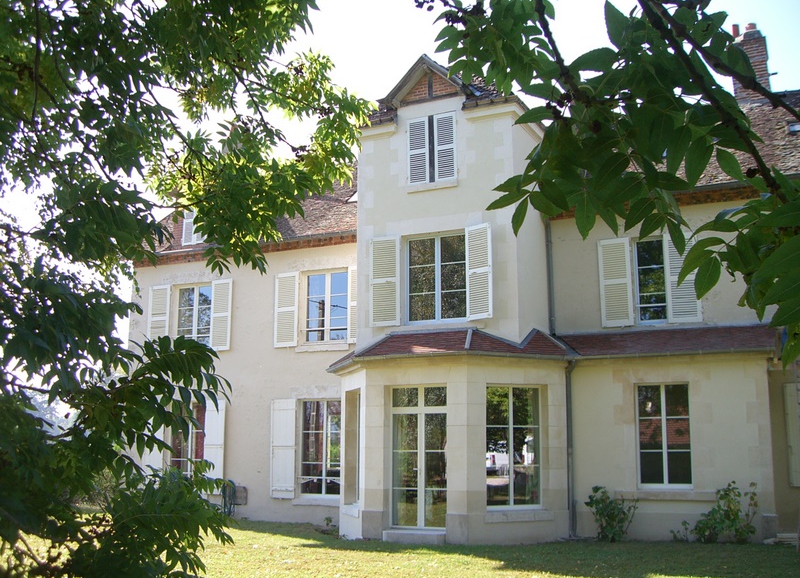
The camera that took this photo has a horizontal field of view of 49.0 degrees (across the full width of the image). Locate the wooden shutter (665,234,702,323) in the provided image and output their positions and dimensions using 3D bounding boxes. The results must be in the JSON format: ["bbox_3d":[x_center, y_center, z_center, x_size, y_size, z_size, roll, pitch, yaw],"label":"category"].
[{"bbox_3d":[5.097,-0.217,15.809,0.570,1.648,0.045,-5,-11,26],"label":"wooden shutter"}]

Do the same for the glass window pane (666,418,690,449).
[{"bbox_3d":[4.877,2.529,15.390,0.420,0.570,0.040,-5,-11,25],"label":"glass window pane"}]

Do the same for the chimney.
[{"bbox_3d":[8.383,-5.332,21.059,0.790,1.900,0.600,-5,-13,24],"label":"chimney"}]

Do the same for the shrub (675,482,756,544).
[{"bbox_3d":[5.359,3.801,14.959,1.300,1.050,0.750,-5,-13,24],"label":"shrub"}]

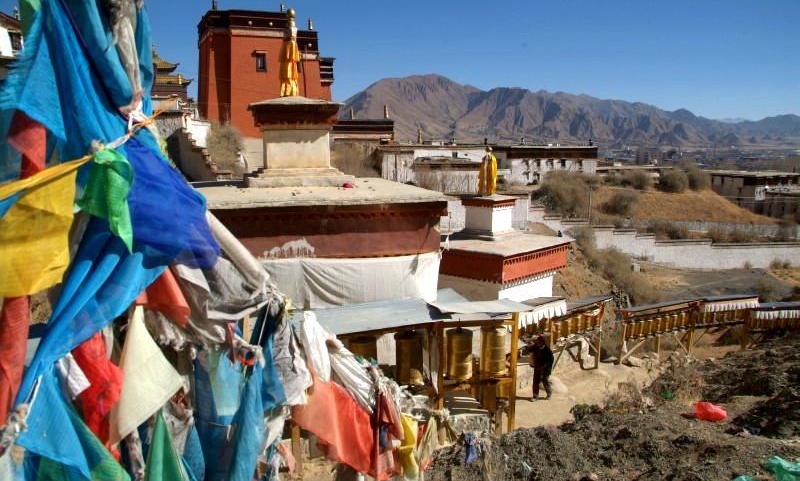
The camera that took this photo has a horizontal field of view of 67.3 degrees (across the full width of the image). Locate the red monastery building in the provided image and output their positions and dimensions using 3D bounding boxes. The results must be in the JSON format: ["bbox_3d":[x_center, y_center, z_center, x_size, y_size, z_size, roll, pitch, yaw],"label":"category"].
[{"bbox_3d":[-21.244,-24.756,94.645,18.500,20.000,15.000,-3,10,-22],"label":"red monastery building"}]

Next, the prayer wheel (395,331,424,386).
[{"bbox_3d":[0.176,2.172,11.100,0.490,0.870,0.490,1,10,0],"label":"prayer wheel"}]

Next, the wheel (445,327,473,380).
[{"bbox_3d":[1.135,2.164,11.400,0.490,0.870,0.490,1,10,0],"label":"wheel"}]

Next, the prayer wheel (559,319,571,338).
[{"bbox_3d":[4.082,2.191,14.900,0.290,0.410,0.290,1,10,0],"label":"prayer wheel"}]

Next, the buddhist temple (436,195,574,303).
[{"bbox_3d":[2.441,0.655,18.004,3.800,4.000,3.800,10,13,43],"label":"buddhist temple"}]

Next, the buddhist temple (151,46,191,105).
[{"bbox_3d":[-45.229,-30.588,112.000,11.500,11.500,11.500,-3,10,-22],"label":"buddhist temple"}]

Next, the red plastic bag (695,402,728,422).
[{"bbox_3d":[3.268,1.797,6.300,0.300,0.170,0.230,1,10,0],"label":"red plastic bag"}]

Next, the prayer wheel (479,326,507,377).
[{"bbox_3d":[1.826,2.172,11.750,0.490,0.870,0.490,1,10,0],"label":"prayer wheel"}]

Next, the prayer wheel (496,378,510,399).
[{"bbox_3d":[2.165,3.116,12.600,0.310,0.430,0.310,1,10,0],"label":"prayer wheel"}]

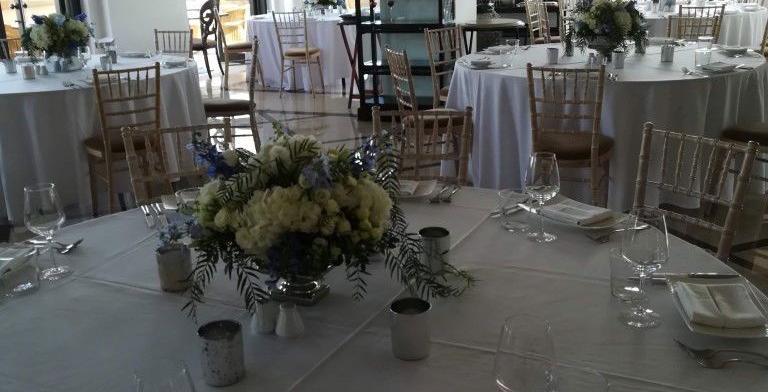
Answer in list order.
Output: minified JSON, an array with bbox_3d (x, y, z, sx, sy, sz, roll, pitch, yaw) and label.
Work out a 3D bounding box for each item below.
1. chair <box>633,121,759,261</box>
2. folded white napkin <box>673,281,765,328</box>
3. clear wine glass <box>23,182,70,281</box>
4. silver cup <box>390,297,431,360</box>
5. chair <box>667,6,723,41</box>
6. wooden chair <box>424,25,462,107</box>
[{"bbox_3d":[0.765,0.296,2.266,0.440,0.920,0.400,-13,21,-32],"label":"chair"},{"bbox_3d":[0.647,0.210,1.482,0.135,0.033,0.152,0,17,7],"label":"folded white napkin"},{"bbox_3d":[-0.780,0.083,1.788,0.084,0.212,0.084,-2,17,0],"label":"clear wine glass"},{"bbox_3d":[0.049,0.240,1.388,0.071,0.092,0.071,-2,17,1],"label":"silver cup"},{"bbox_3d":[2.272,-0.866,5.782,0.410,0.920,0.430,6,19,26],"label":"chair"},{"bbox_3d":[0.584,-0.795,5.757,0.400,0.900,0.430,-18,23,-40],"label":"wooden chair"}]

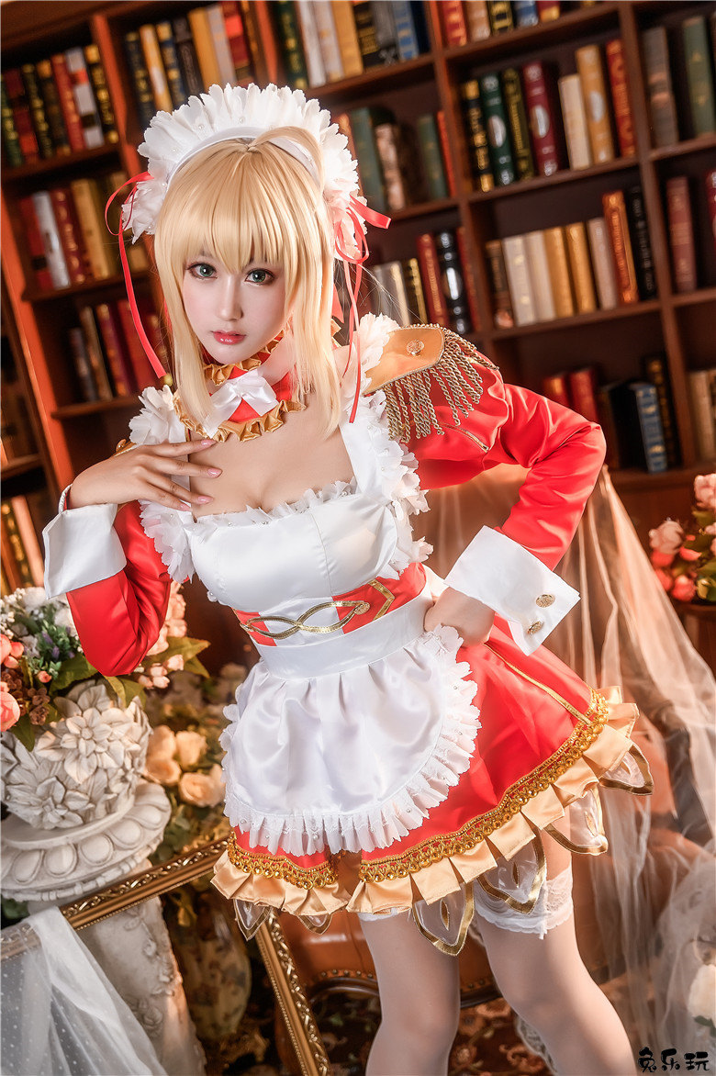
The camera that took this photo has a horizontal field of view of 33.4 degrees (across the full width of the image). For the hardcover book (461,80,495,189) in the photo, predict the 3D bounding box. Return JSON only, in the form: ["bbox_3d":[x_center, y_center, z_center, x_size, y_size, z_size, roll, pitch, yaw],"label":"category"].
[{"bbox_3d":[0.288,-0.907,2.696,0.037,0.233,0.165,-5,16,19],"label":"hardcover book"}]

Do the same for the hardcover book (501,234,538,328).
[{"bbox_3d":[0.407,-0.626,2.902,0.044,0.202,0.145,-8,10,18],"label":"hardcover book"}]

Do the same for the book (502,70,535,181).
[{"bbox_3d":[0.395,-0.959,2.790,0.035,0.239,0.165,-7,12,23],"label":"book"}]

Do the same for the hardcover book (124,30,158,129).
[{"bbox_3d":[-0.515,-1.173,3.096,0.039,0.238,0.165,-7,12,23],"label":"hardcover book"}]

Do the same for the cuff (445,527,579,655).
[{"bbox_3d":[0.192,0.067,1.490,0.103,0.138,0.100,-58,16,-15],"label":"cuff"}]

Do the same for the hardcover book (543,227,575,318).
[{"bbox_3d":[0.490,-0.630,2.828,0.042,0.204,0.141,-7,12,23],"label":"hardcover book"}]

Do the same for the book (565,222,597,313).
[{"bbox_3d":[0.537,-0.634,2.807,0.038,0.202,0.140,-7,12,23],"label":"book"}]

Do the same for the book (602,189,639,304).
[{"bbox_3d":[0.598,-0.658,2.681,0.041,0.236,0.165,-7,15,20],"label":"book"}]

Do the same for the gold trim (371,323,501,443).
[{"bbox_3d":[0.089,-0.190,1.440,0.150,0.120,0.120,-7,15,19],"label":"gold trim"}]

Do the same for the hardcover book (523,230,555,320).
[{"bbox_3d":[0.449,-0.625,2.845,0.041,0.203,0.140,-7,12,23],"label":"hardcover book"}]

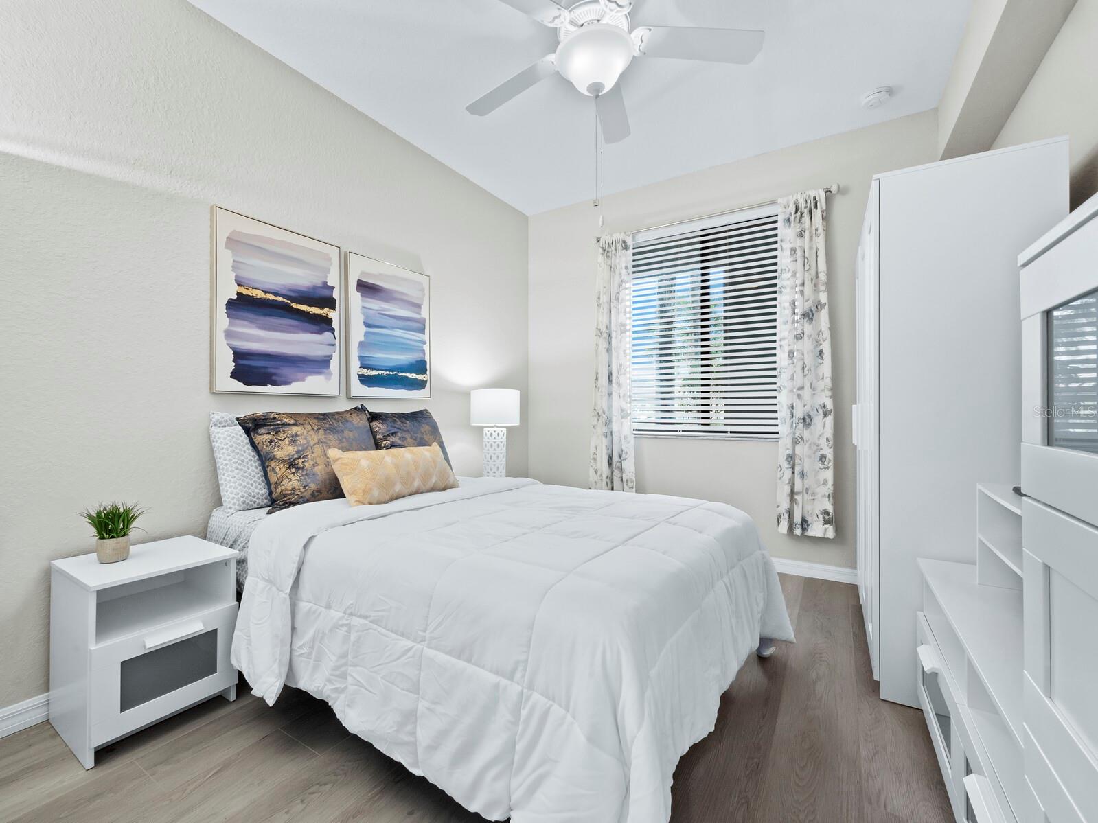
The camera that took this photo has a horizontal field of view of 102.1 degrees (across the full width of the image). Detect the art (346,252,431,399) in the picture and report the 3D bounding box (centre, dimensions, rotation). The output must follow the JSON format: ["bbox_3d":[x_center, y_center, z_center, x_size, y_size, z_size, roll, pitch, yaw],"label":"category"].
[{"bbox_3d":[-0.954,-0.482,2.689,0.040,0.805,0.585,0,0,32],"label":"art"}]

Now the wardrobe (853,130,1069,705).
[{"bbox_3d":[1.708,0.098,1.985,0.495,1.905,1.140,0,0,32],"label":"wardrobe"}]

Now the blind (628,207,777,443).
[{"bbox_3d":[1.117,-0.603,3.183,1.120,1.550,0.060,0,0,32],"label":"blind"}]

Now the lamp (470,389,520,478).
[{"bbox_3d":[-0.397,0.178,3.189,0.330,0.680,0.330,0,0,0],"label":"lamp"}]

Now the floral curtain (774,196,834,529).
[{"bbox_3d":[1.595,-0.291,2.767,0.300,2.130,0.100,0,0,32],"label":"floral curtain"}]

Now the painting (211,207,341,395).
[{"bbox_3d":[-1.290,-0.482,2.148,0.040,0.805,0.575,0,0,32],"label":"painting"}]

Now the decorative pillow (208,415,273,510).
[{"bbox_3d":[-1.188,0.206,2.067,0.170,0.420,0.610,-20,-11,30],"label":"decorative pillow"}]

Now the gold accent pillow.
[{"bbox_3d":[-0.698,0.278,2.080,0.125,0.295,0.555,-43,-21,24],"label":"gold accent pillow"}]

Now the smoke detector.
[{"bbox_3d":[1.785,-1.696,2.418,0.140,0.040,0.140,0,0,32],"label":"smoke detector"}]

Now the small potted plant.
[{"bbox_3d":[-1.491,0.412,1.521,0.168,0.190,0.168,0,0,32],"label":"small potted plant"}]

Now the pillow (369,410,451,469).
[{"bbox_3d":[-0.766,0.199,2.500,0.150,0.470,0.470,-34,-18,27],"label":"pillow"}]

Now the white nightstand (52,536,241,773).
[{"bbox_3d":[-1.394,0.773,1.545,0.410,0.531,0.390,0,0,32],"label":"white nightstand"}]

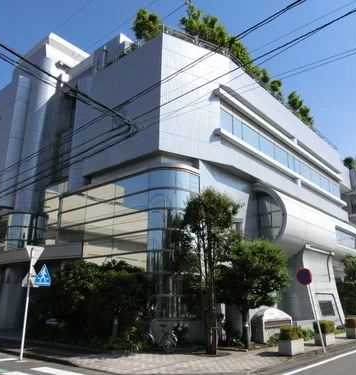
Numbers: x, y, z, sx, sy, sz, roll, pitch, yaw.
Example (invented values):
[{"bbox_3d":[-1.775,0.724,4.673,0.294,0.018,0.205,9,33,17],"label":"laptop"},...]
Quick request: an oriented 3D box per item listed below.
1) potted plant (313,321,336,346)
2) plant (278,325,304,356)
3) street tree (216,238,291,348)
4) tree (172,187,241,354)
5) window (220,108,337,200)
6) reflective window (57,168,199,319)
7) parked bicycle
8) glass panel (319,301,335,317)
[{"bbox_3d":[5.805,5.811,14.477,0.580,0.930,0.980,-14,-22,39],"label":"potted plant"},{"bbox_3d":[3.892,5.194,12.395,0.460,0.875,1.060,-14,-23,39],"label":"plant"},{"bbox_3d":[2.854,3.968,13.814,2.750,4.050,2.750,0,-17,0],"label":"street tree"},{"bbox_3d":[0.996,2.724,12.603,2.250,5.702,2.250,0,-17,0],"label":"tree"},{"bbox_3d":[7.409,-1.419,22.644,0.150,1.263,16.536,-14,-23,39],"label":"window"},{"bbox_3d":[-2.919,3.123,18.508,8.552,6.557,2.035,-14,-22,37],"label":"reflective window"},{"bbox_3d":[-0.680,5.121,12.506,1.730,1.050,0.560,-14,-22,39],"label":"parked bicycle"},{"bbox_3d":[8.463,6.875,20.468,0.120,0.821,1.949,-20,-26,37],"label":"glass panel"}]

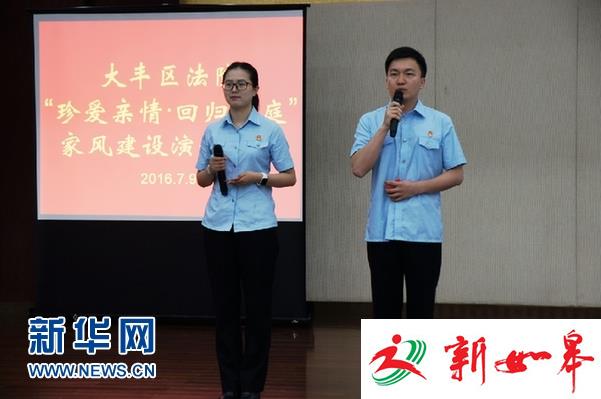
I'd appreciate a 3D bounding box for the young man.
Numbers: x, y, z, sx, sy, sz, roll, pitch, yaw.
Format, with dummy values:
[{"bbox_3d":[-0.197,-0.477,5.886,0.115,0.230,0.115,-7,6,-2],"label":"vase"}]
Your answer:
[{"bbox_3d":[0.495,0.160,6.330,0.510,1.730,0.380,1,3,16],"label":"young man"}]

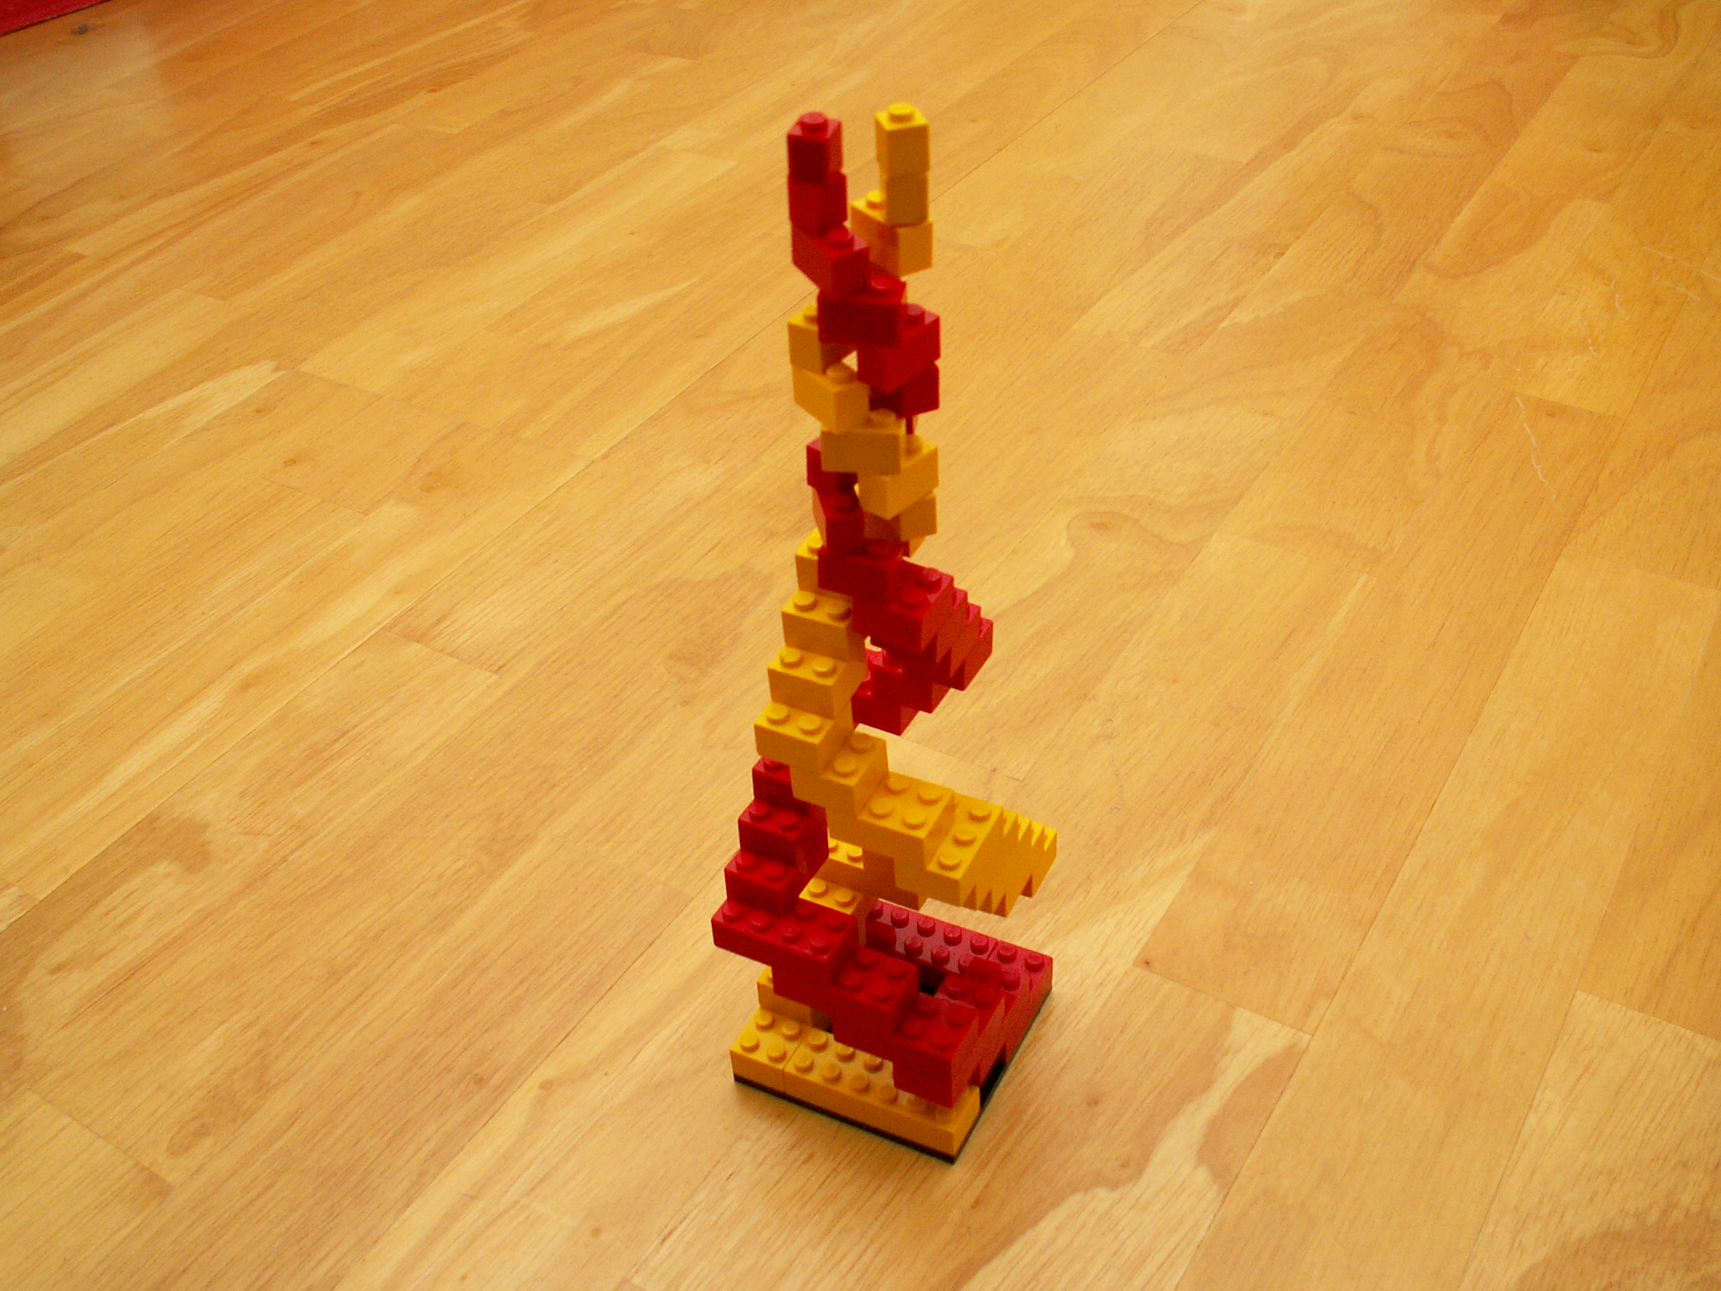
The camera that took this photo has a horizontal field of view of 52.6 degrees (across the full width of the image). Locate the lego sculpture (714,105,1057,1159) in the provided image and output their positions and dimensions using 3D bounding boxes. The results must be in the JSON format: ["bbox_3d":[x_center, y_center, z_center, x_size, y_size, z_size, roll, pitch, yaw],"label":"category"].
[{"bbox_3d":[0.004,0.005,0.390,0.064,0.255,0.064,16,43,23],"label":"lego sculpture"}]

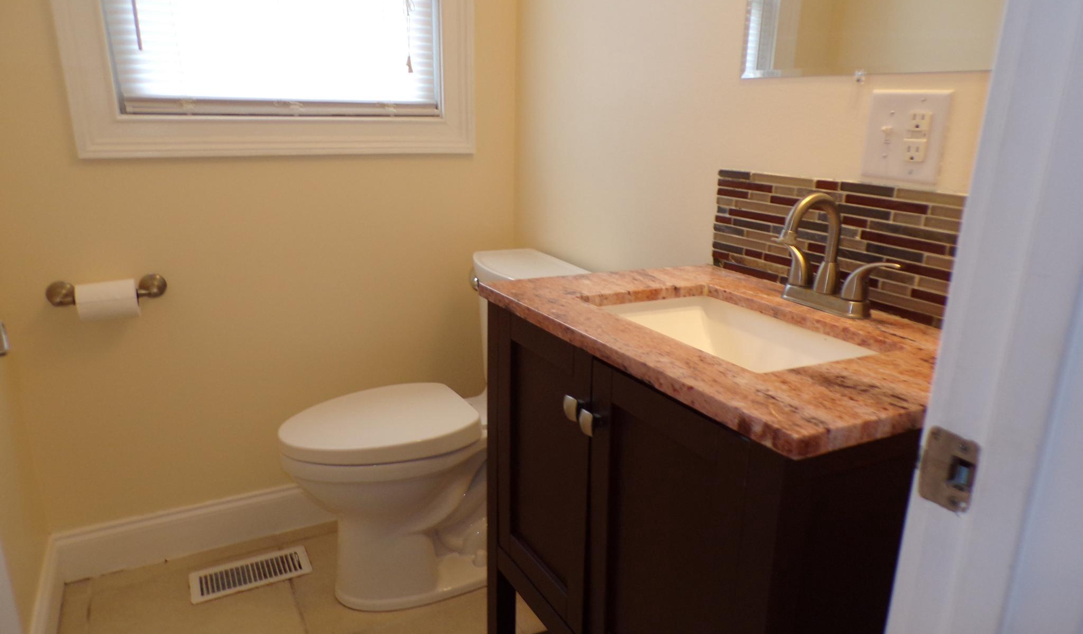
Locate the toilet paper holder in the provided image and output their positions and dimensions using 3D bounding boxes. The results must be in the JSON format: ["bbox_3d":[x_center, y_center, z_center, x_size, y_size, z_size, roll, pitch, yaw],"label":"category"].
[{"bbox_3d":[-0.950,-0.058,1.647,0.232,0.056,0.084,-7,17,-28],"label":"toilet paper holder"}]

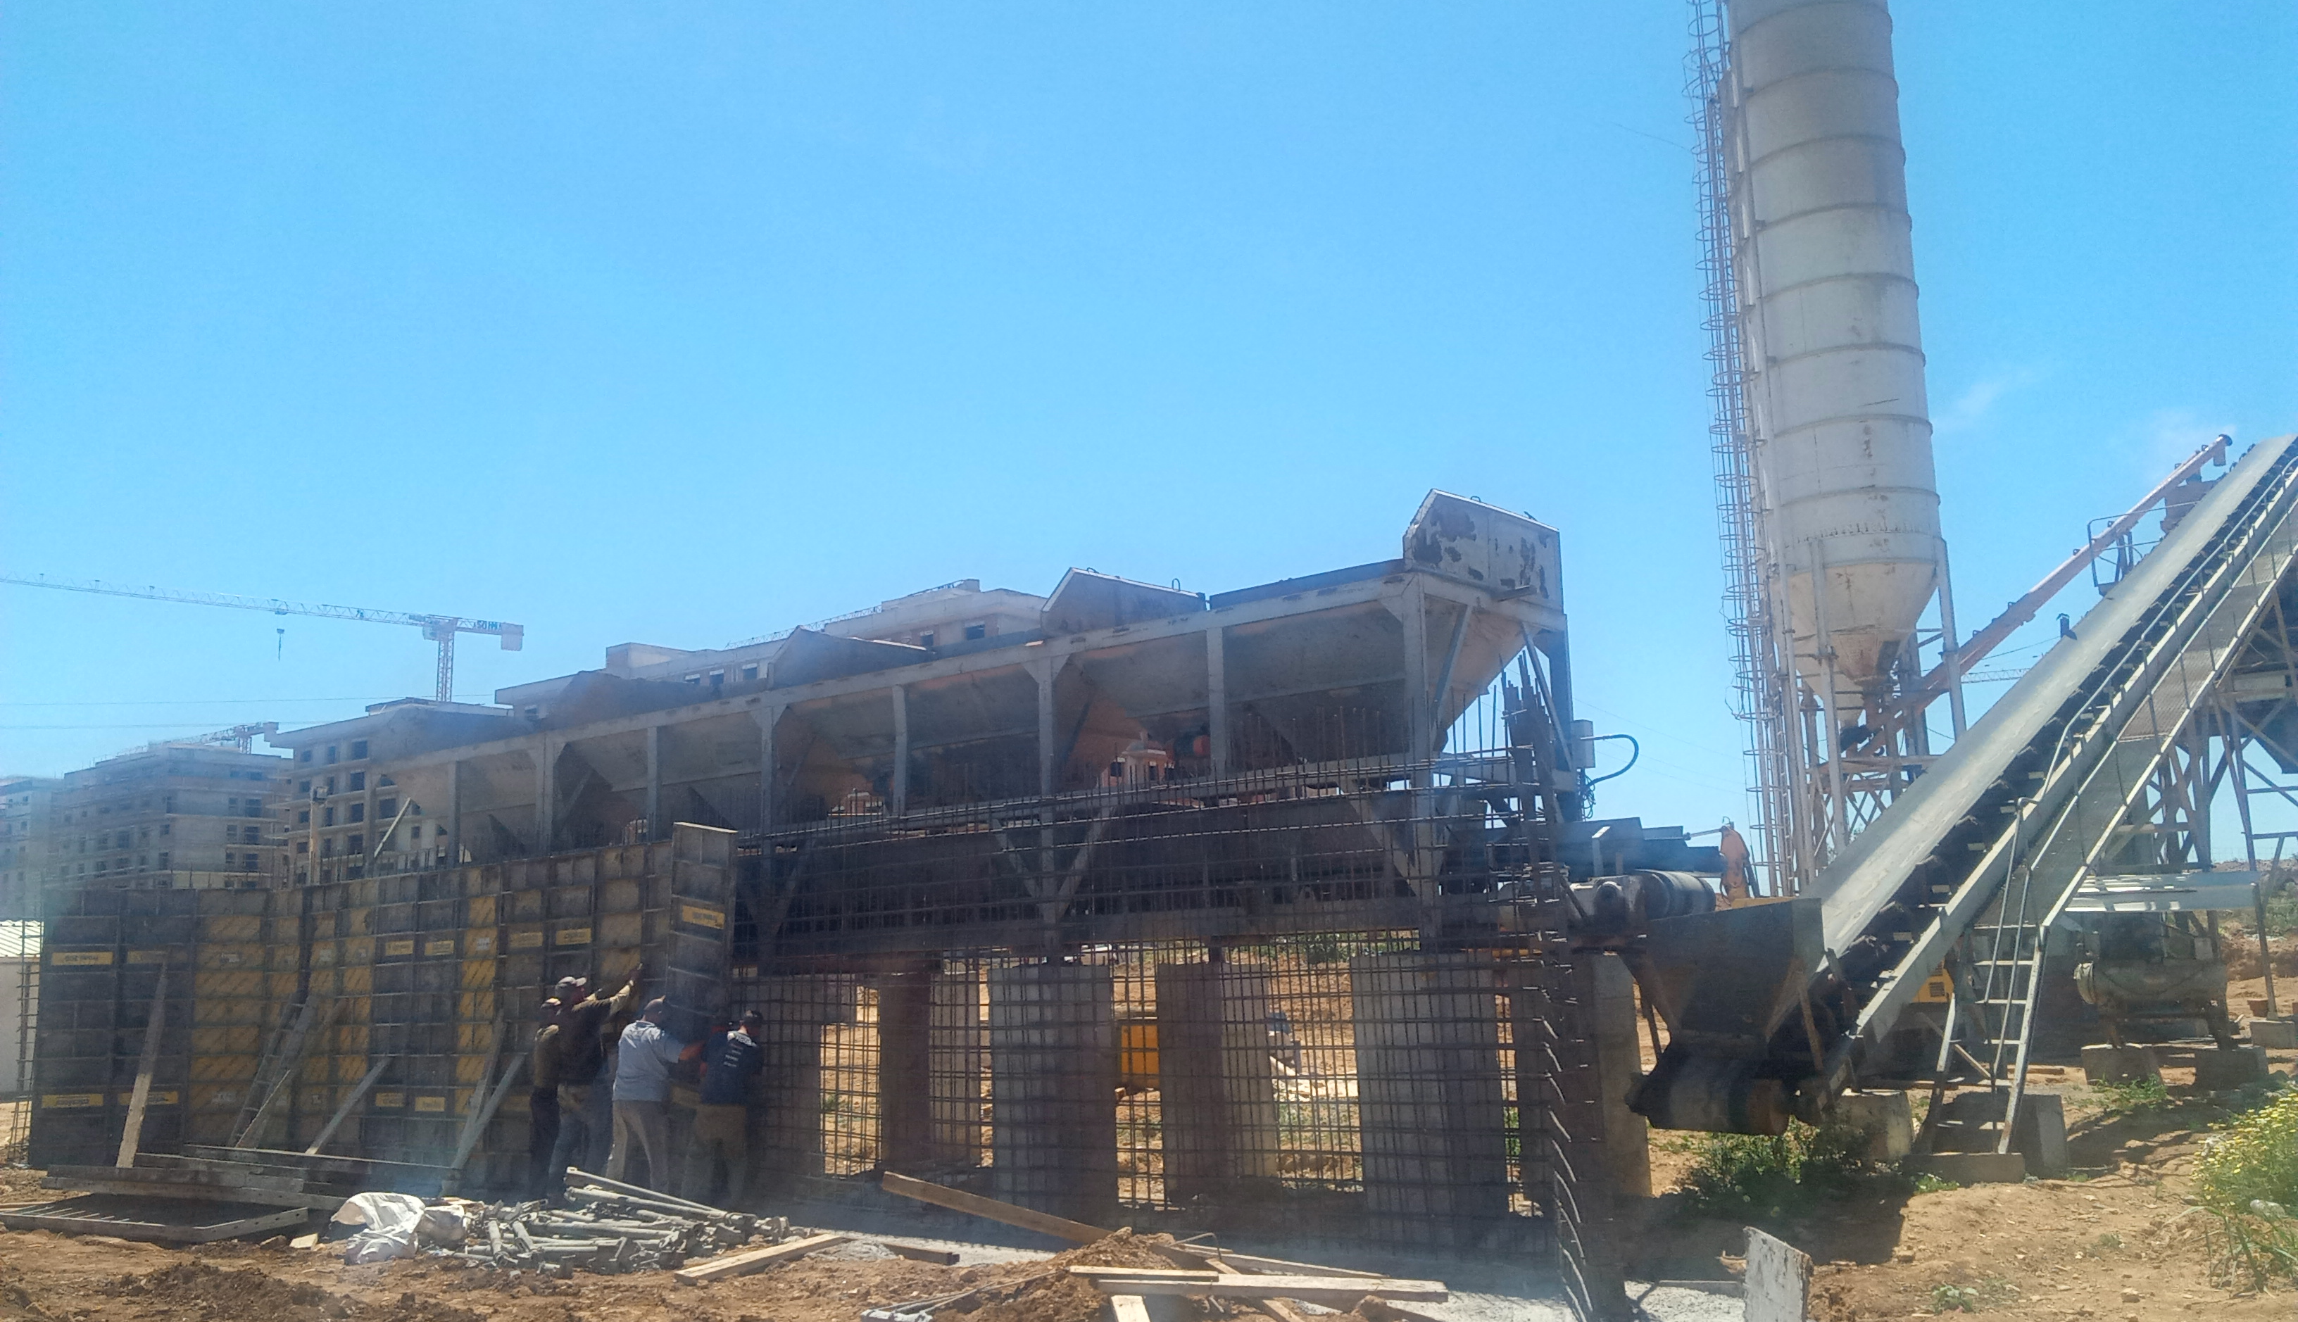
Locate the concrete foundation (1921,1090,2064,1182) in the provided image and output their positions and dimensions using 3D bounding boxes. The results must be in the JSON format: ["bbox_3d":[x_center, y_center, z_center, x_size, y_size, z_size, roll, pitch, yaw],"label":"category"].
[{"bbox_3d":[5.899,3.319,13.134,0.820,0.600,0.650,-4,-10,11],"label":"concrete foundation"}]

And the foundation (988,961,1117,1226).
[{"bbox_3d":[-0.652,2.929,12.777,0.600,1.660,0.620,-9,-12,38],"label":"foundation"}]

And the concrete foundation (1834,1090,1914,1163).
[{"bbox_3d":[5.626,3.616,14.400,0.520,0.560,0.450,-9,-12,38],"label":"concrete foundation"}]

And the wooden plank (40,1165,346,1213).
[{"bbox_3d":[-7.795,4.265,15.153,3.984,0.220,0.260,-7,-11,31],"label":"wooden plank"}]

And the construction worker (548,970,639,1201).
[{"bbox_3d":[-4.310,3.277,14.377,0.700,1.740,0.520,4,-11,-31],"label":"construction worker"}]

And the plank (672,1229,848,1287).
[{"bbox_3d":[-2.197,3.460,10.846,0.160,0.080,1.585,-6,-10,22],"label":"plank"}]

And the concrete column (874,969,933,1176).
[{"bbox_3d":[-2.125,3.932,17.826,0.650,1.814,0.670,-9,-12,38],"label":"concrete column"}]

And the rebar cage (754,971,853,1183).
[{"bbox_3d":[-2.863,3.458,15.400,0.720,1.720,0.550,-9,-12,38],"label":"rebar cage"}]

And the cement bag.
[{"bbox_3d":[-4.815,3.547,11.678,0.520,0.340,0.420,-2,-9,0],"label":"cement bag"}]

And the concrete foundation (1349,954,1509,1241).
[{"bbox_3d":[1.641,2.584,11.122,0.600,1.660,0.620,-9,-12,38],"label":"concrete foundation"}]

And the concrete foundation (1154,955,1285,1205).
[{"bbox_3d":[0.582,3.496,15.703,0.660,1.875,0.700,-9,-12,38],"label":"concrete foundation"}]

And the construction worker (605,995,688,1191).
[{"bbox_3d":[-3.995,3.502,14.800,0.560,1.680,0.500,-7,-11,30],"label":"construction worker"}]

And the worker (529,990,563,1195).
[{"bbox_3d":[-4.716,3.411,14.622,0.450,1.580,0.480,4,-11,-31],"label":"worker"}]

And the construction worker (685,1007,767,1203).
[{"bbox_3d":[-3.312,3.522,14.500,0.600,1.600,0.450,-5,-10,15],"label":"construction worker"}]

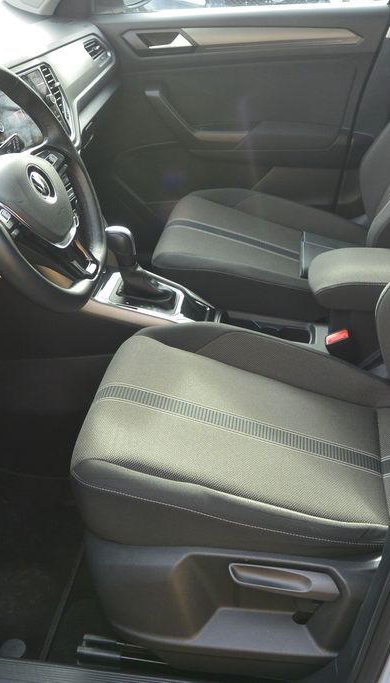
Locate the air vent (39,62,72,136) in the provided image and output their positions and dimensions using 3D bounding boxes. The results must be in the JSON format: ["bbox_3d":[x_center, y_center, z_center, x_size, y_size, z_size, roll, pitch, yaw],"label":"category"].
[{"bbox_3d":[-0.270,-0.481,1.525,0.030,0.130,0.060,-12,27,17],"label":"air vent"}]

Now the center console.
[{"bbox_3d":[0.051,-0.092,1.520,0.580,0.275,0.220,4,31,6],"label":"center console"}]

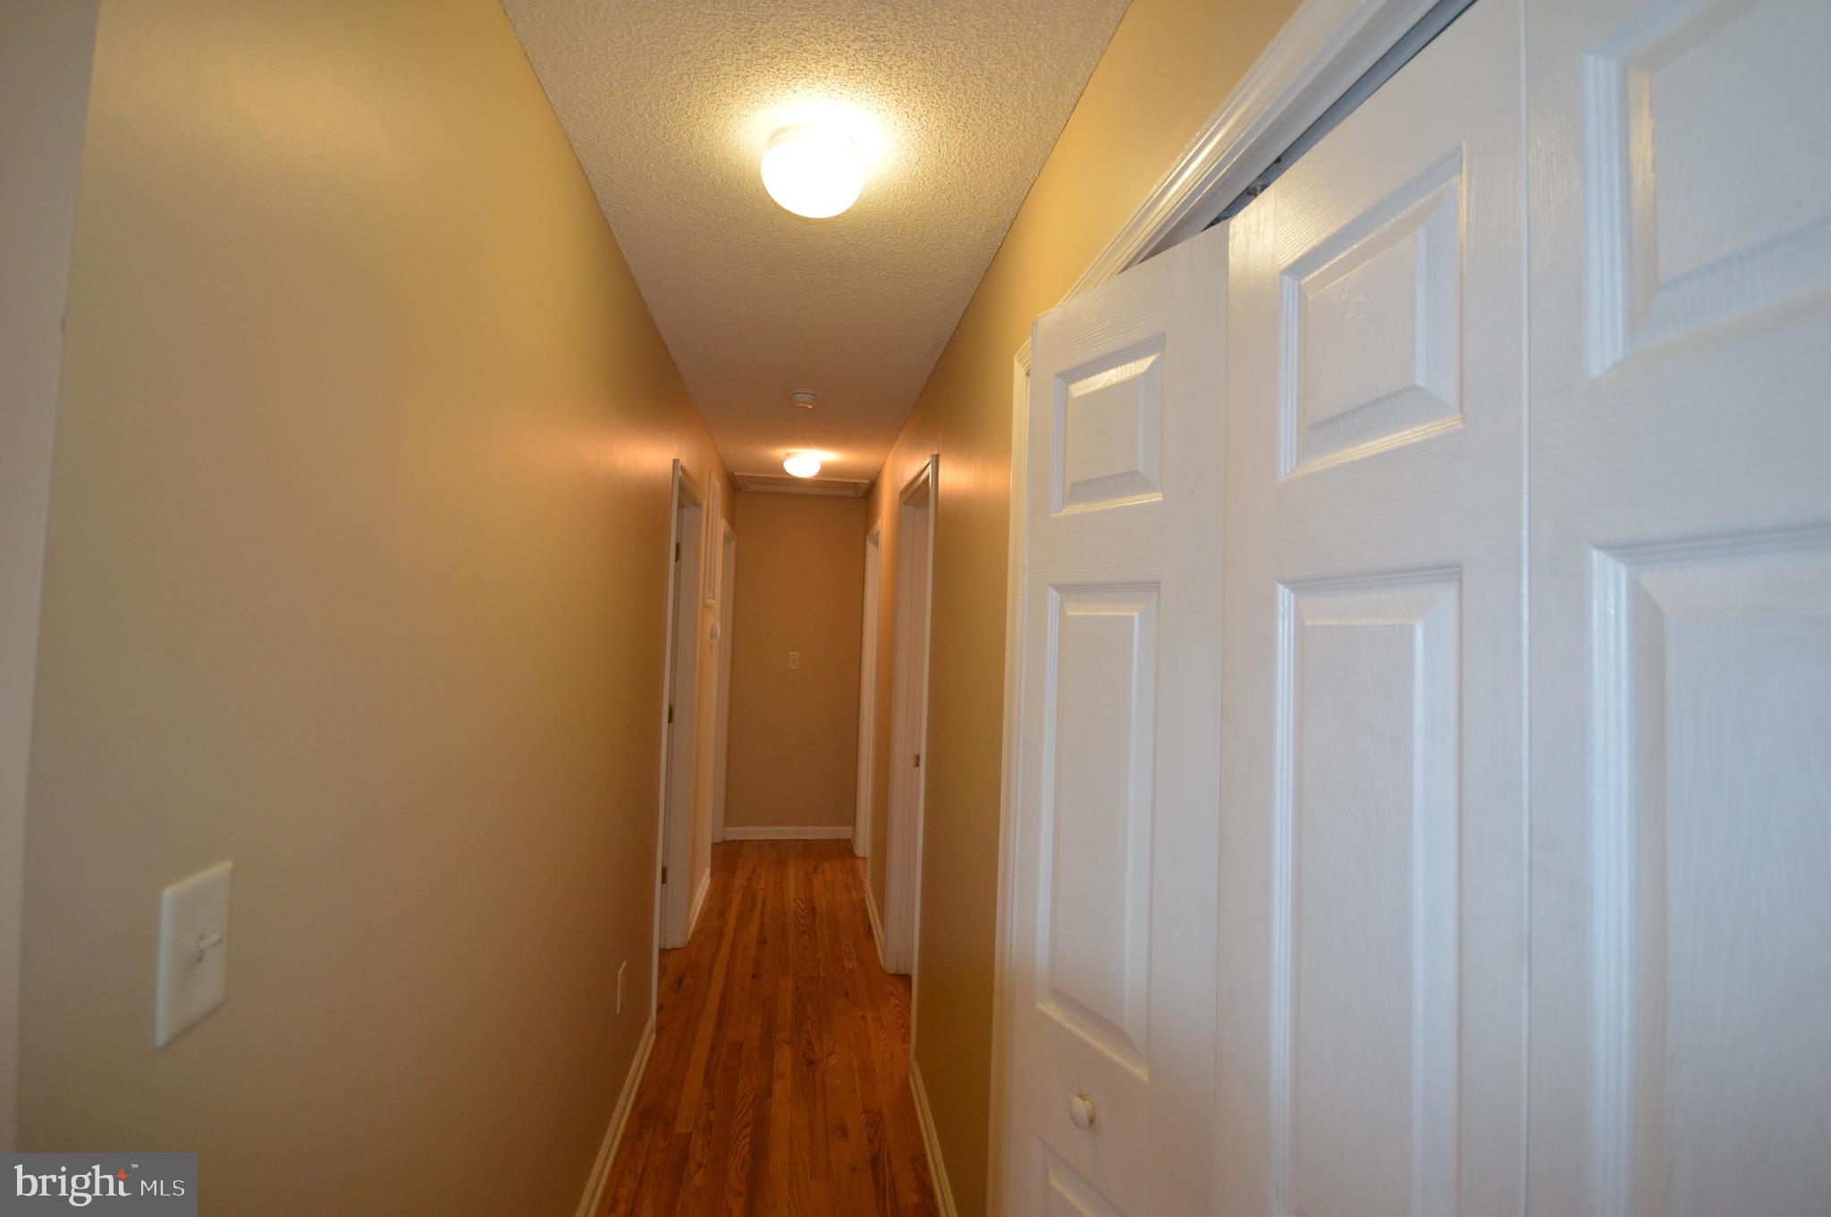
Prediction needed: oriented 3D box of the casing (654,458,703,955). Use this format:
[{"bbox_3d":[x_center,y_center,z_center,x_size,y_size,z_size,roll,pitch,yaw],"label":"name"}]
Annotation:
[{"bbox_3d":[-1.009,0.502,3.167,0.100,2.084,0.832,2,-1,-9],"label":"casing"}]

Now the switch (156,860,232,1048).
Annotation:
[{"bbox_3d":[-0.564,0.269,0.602,0.016,0.116,0.071,2,-1,-9],"label":"switch"}]

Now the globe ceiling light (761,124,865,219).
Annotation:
[{"bbox_3d":[-0.197,-0.827,1.464,0.197,0.121,0.197,2,-1,-9],"label":"globe ceiling light"}]

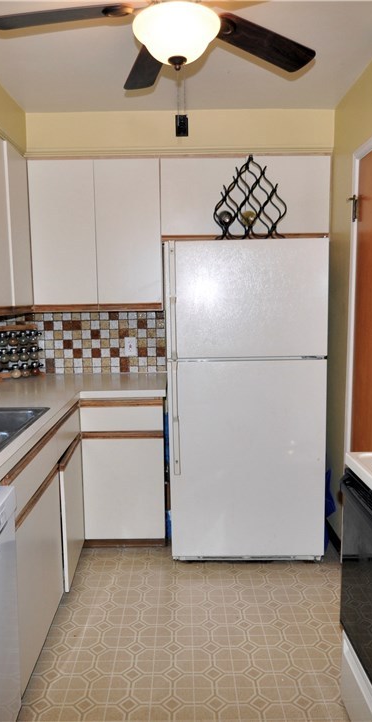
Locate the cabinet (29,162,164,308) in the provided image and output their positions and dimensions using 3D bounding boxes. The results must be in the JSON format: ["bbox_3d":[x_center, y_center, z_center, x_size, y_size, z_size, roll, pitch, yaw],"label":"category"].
[{"bbox_3d":[-0.542,-0.778,3.252,0.785,0.885,0.310,-1,7,0],"label":"cabinet"}]

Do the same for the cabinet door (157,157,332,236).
[{"bbox_3d":[0.353,-0.989,3.090,1.010,0.450,0.030,-1,7,0],"label":"cabinet door"}]

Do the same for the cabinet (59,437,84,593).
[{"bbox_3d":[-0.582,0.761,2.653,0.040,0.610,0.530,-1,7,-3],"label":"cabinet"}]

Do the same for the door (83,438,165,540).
[{"bbox_3d":[-0.351,0.730,2.920,0.455,0.585,0.025,-1,7,0],"label":"door"}]

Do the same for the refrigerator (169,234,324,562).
[{"bbox_3d":[0.310,0.195,3.022,0.815,1.690,0.780,-1,7,0],"label":"refrigerator"}]

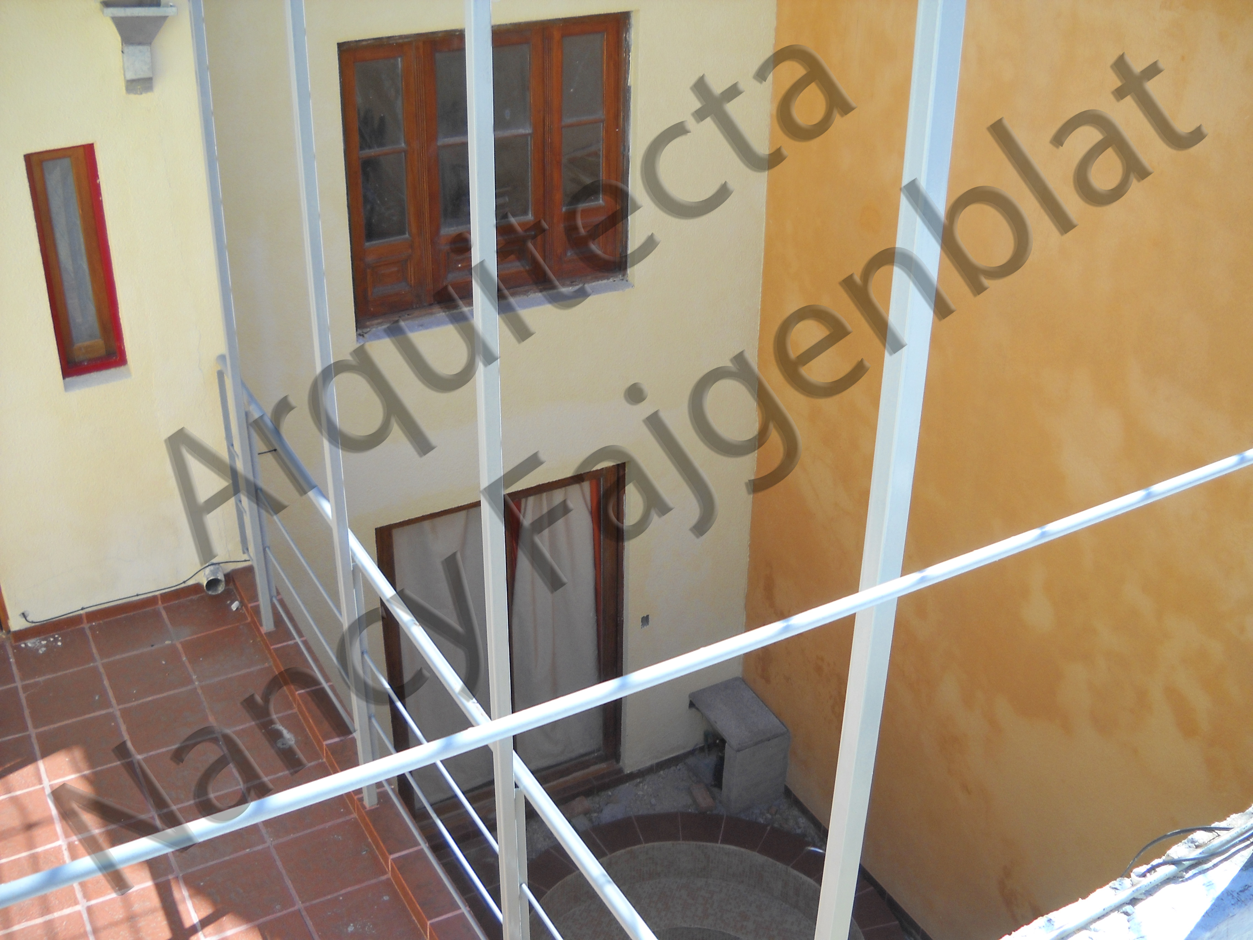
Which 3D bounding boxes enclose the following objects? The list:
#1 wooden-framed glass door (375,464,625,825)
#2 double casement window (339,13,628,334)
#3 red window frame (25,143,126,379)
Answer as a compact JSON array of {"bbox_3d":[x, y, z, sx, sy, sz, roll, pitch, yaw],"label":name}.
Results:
[{"bbox_3d":[-0.679,1.051,7.849,1.454,2.124,0.100,-14,31,-26],"label":"wooden-framed glass door"},{"bbox_3d":[-0.644,-1.427,6.554,1.458,1.333,0.100,-14,31,-26],"label":"double casement window"},{"bbox_3d":[-2.065,-0.784,5.162,0.238,0.870,0.100,-14,32,-26],"label":"red window frame"}]

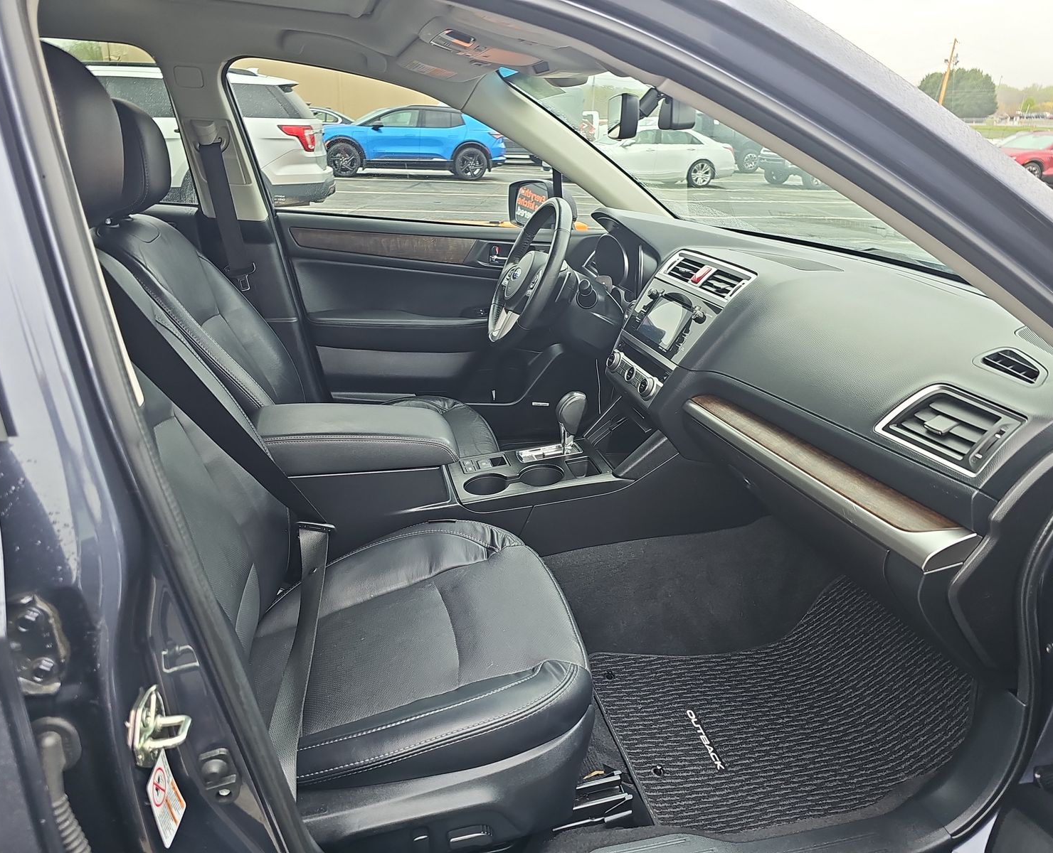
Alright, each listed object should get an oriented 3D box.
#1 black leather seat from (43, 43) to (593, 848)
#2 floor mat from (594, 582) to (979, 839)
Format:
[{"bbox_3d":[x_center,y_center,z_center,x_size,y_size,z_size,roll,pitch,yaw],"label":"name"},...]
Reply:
[{"bbox_3d":[-0.275,0.095,1.089,0.840,1.130,0.530,-4,23,-14],"label":"black leather seat"},{"bbox_3d":[0.488,0.493,1.507,0.630,0.220,0.470,-4,23,-14],"label":"floor mat"}]

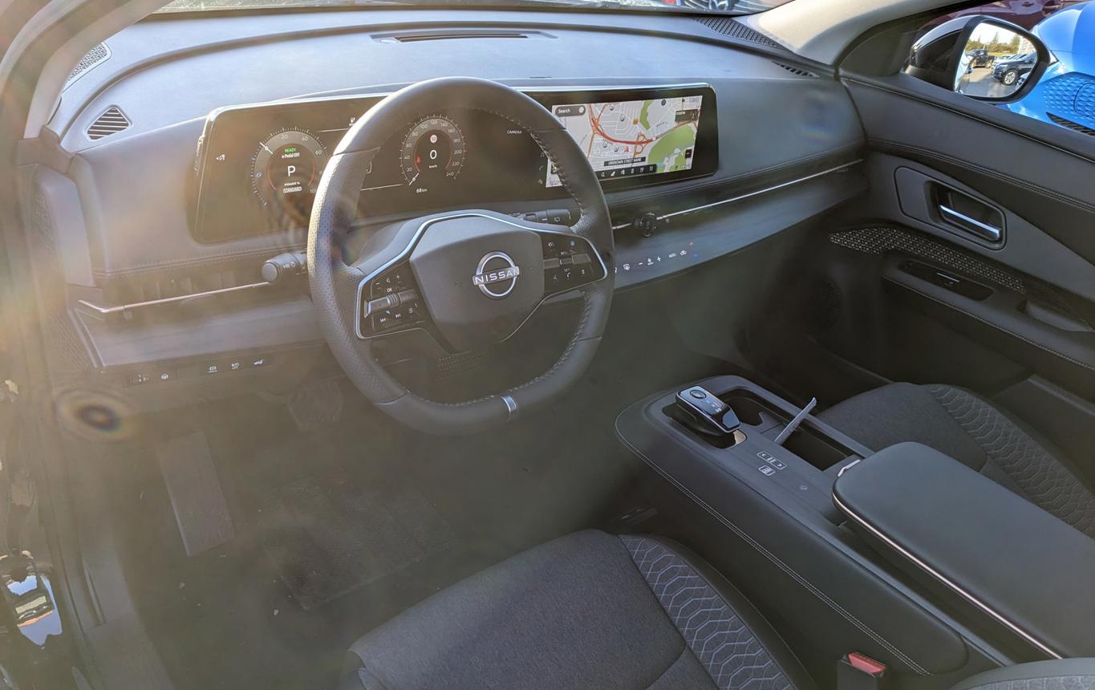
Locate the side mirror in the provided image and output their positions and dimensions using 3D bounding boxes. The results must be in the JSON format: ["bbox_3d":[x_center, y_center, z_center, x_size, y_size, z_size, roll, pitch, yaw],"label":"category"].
[{"bbox_3d":[0.870,-0.587,1.726,0.238,0.162,0.162,-7,34,-25],"label":"side mirror"}]

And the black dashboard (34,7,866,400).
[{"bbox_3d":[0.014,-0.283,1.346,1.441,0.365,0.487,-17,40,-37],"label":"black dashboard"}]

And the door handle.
[{"bbox_3d":[0.779,-0.230,1.575,0.030,0.030,0.116,-17,40,-37],"label":"door handle"}]

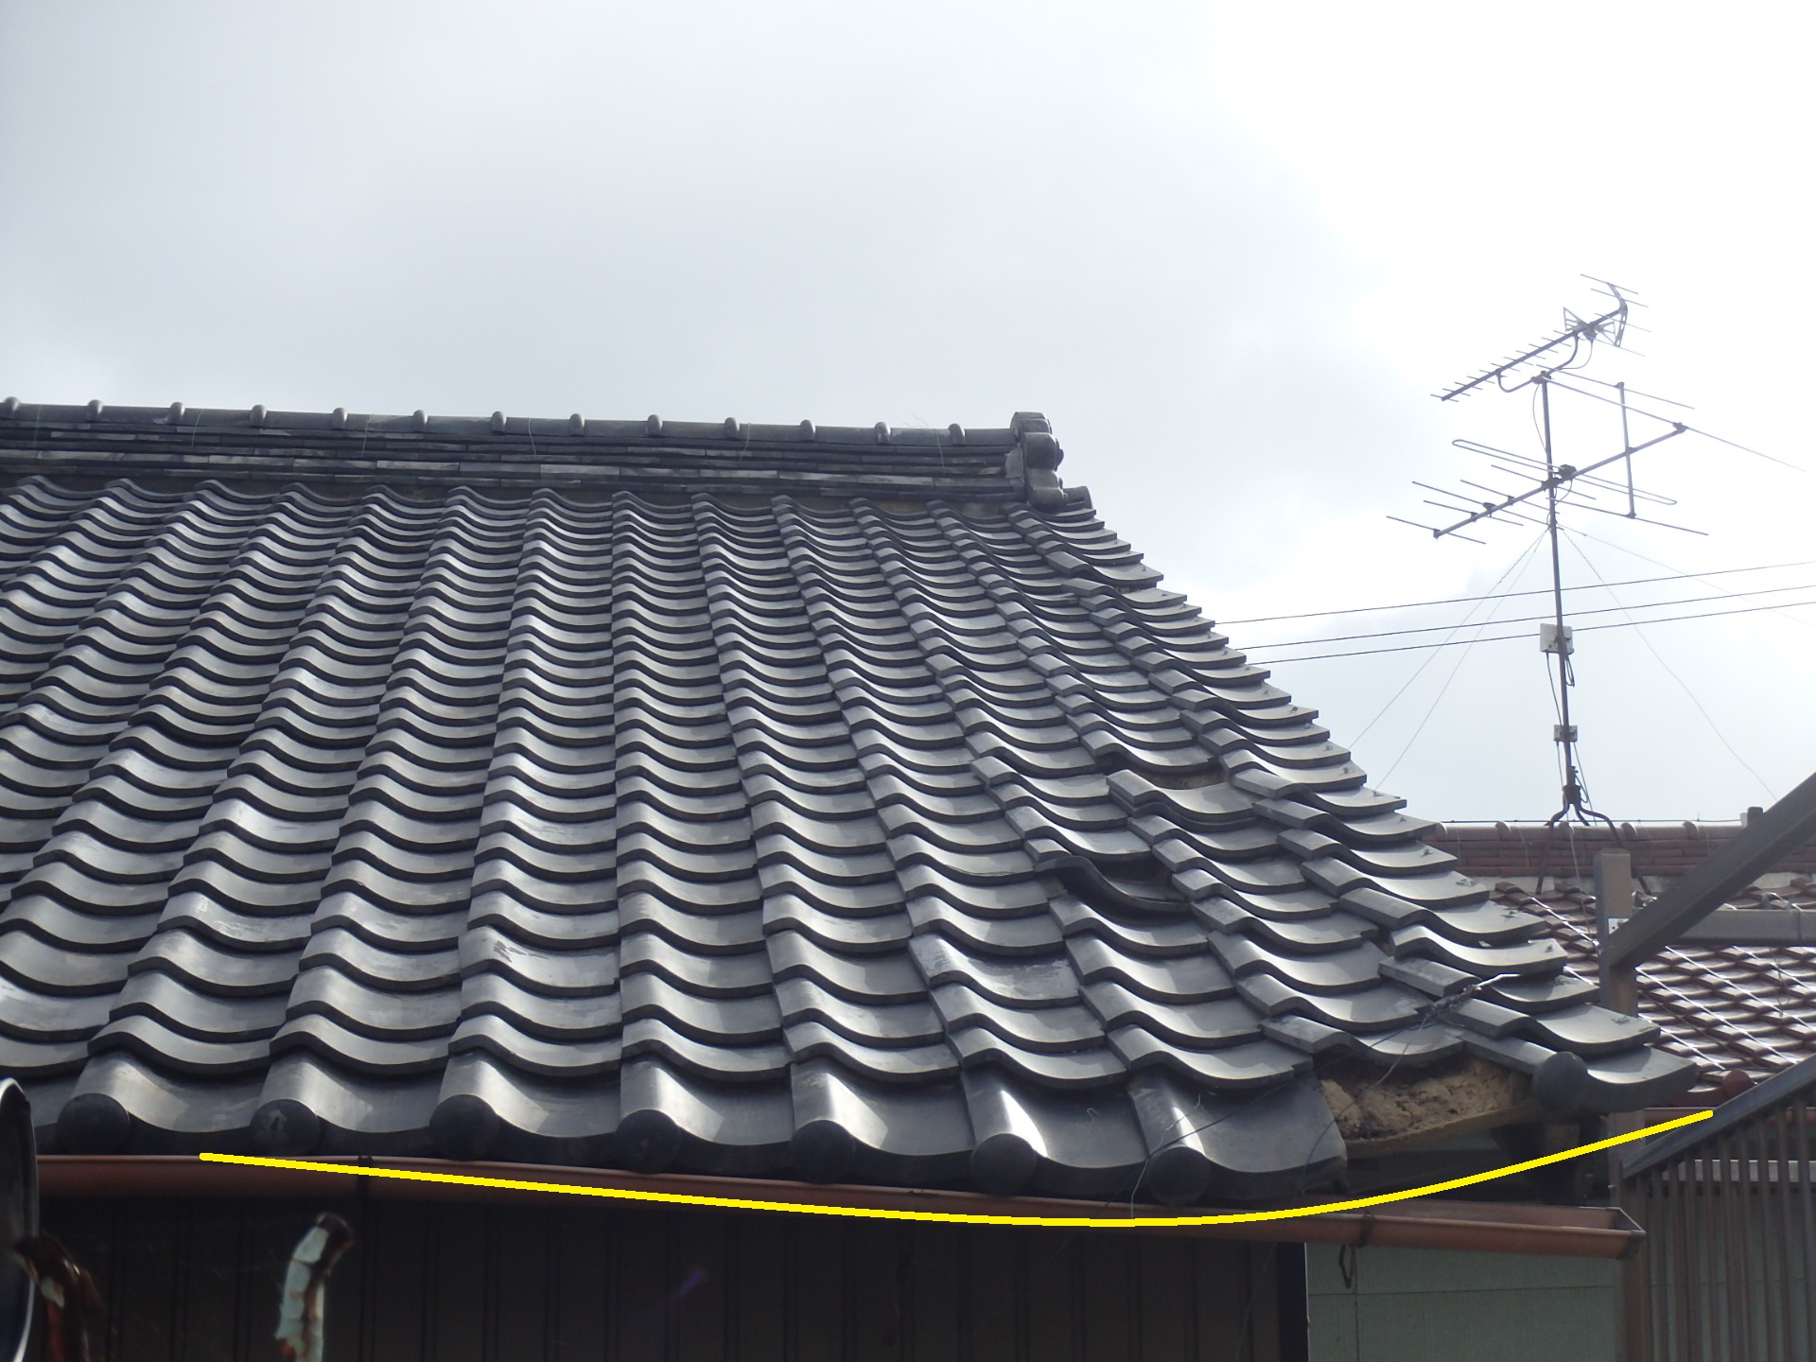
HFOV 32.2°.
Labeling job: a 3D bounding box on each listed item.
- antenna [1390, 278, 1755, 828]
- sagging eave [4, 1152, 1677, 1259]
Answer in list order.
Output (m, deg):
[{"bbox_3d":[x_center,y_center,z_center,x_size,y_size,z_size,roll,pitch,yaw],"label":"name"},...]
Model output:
[{"bbox_3d":[2.728,-0.485,13.200,1.500,2.250,1.600,6,-15,-28],"label":"antenna"},{"bbox_3d":[-0.103,0.780,4.641,2.437,0.072,0.105,4,-14,-8],"label":"sagging eave"}]

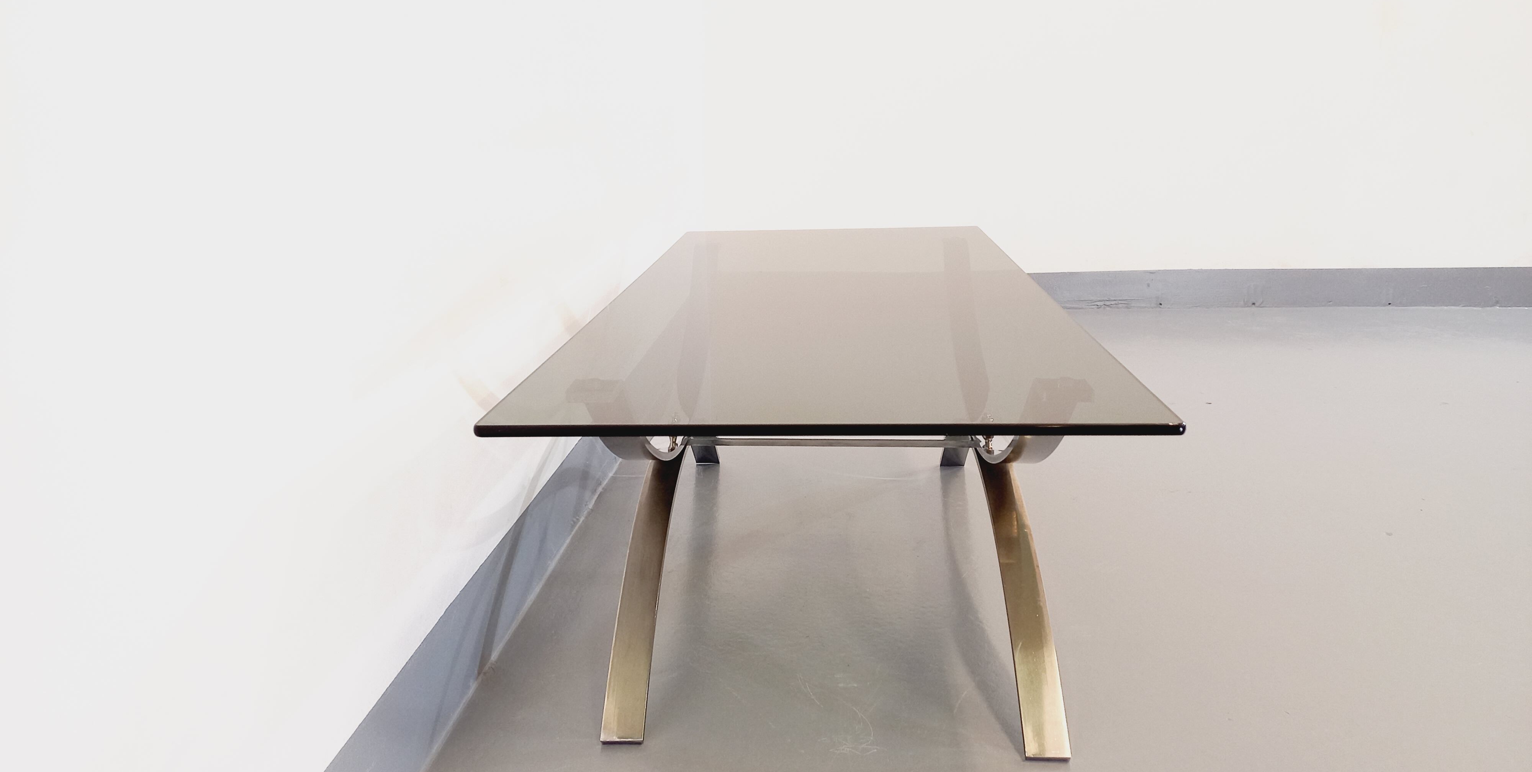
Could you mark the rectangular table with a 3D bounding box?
[{"bbox_3d":[0.082,0.062,1.441,0.517,0.389,1.211,0,15,4],"label":"rectangular table"}]

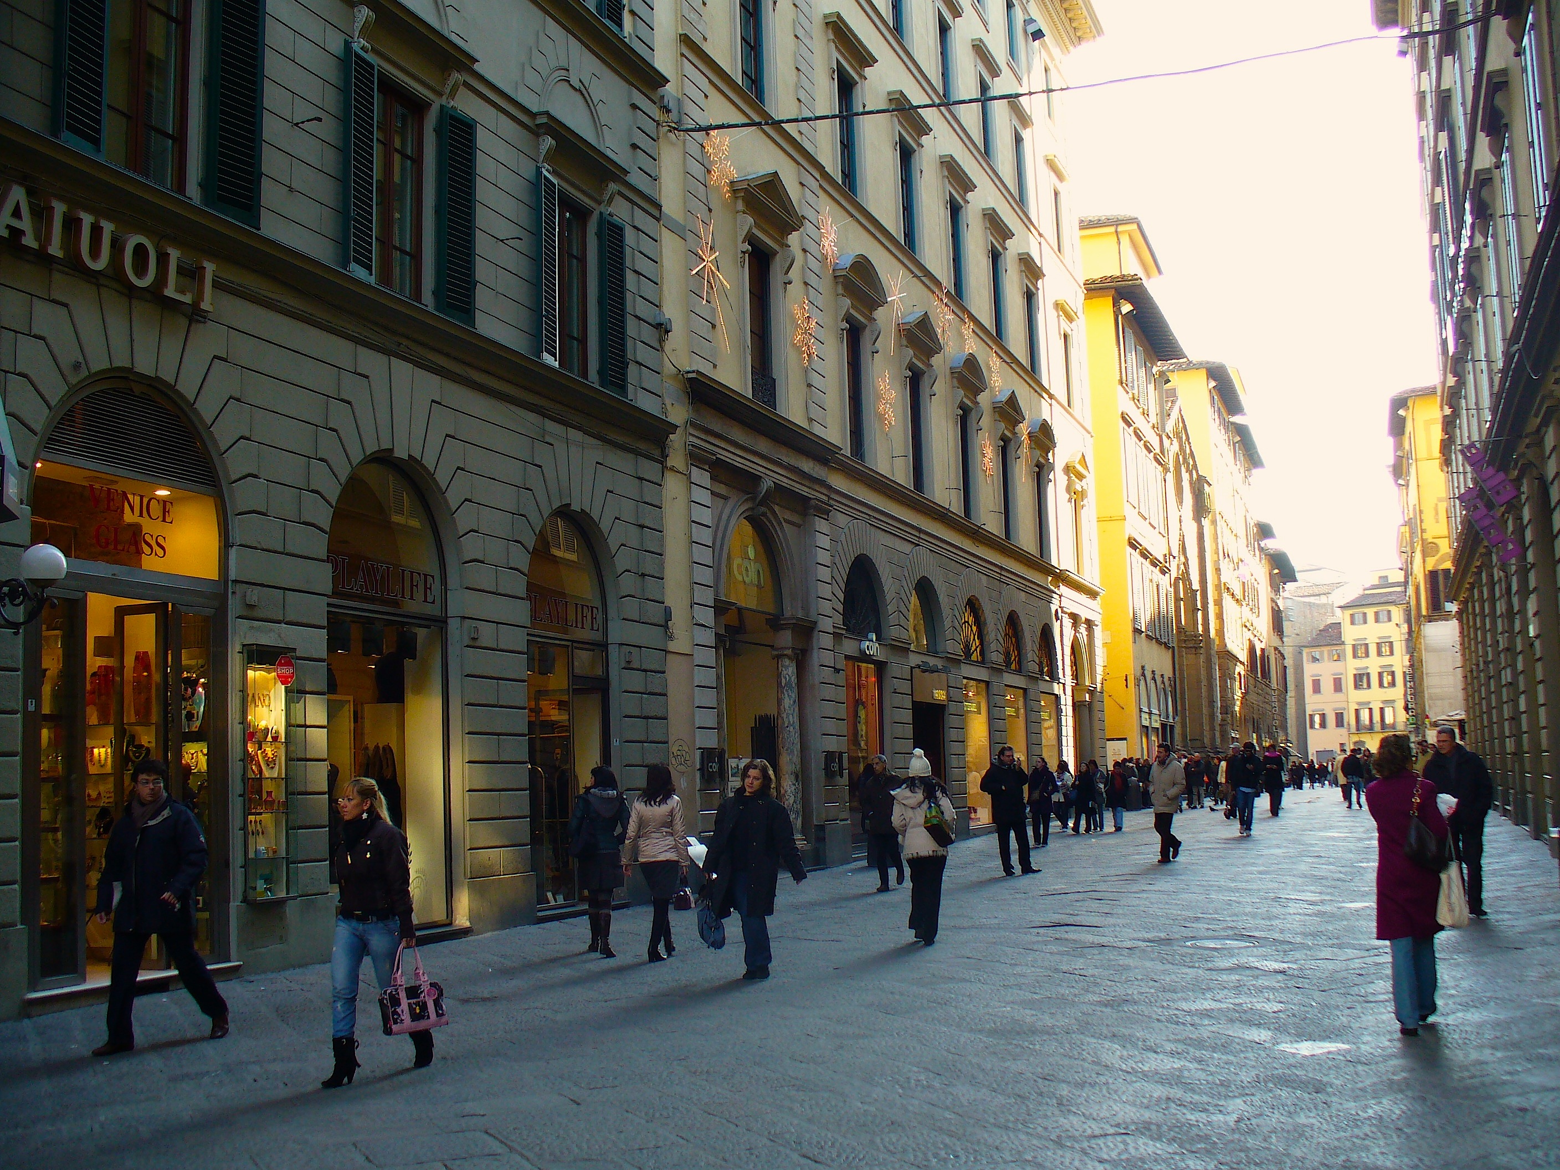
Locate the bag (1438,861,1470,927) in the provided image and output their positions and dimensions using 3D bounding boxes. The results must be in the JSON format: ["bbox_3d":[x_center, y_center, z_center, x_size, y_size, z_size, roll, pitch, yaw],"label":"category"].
[{"bbox_3d":[3.799,1.752,9.400,0.140,0.400,0.270,-6,-7,30],"label":"bag"}]

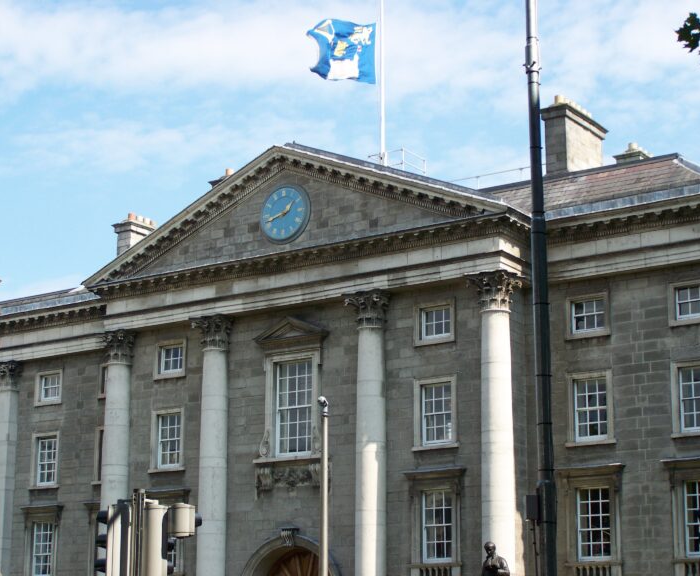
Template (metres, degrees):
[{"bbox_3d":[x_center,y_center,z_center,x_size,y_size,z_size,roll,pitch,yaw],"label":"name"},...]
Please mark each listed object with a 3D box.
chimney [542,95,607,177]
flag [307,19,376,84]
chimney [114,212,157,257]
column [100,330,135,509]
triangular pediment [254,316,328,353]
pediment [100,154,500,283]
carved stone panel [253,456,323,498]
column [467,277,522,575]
[{"bbox_3d":[8.576,-5.464,58.986,1.100,3.700,3.490,-9,-16,34],"label":"chimney"},{"bbox_3d":[-0.330,-9.761,64.100,3.000,2.700,0.800,0,-13,0],"label":"flag"},{"bbox_3d":[-9.178,-2.077,69.961,1.190,2.700,3.000,-9,-16,34],"label":"chimney"},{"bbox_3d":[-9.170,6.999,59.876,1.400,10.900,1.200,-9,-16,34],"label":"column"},{"bbox_3d":[-2.107,1.558,56.189,3.300,1.100,0.500,-9,-16,34],"label":"triangular pediment"},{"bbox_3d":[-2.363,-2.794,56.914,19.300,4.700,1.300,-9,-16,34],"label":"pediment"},{"bbox_3d":[-2.109,6.788,54.974,3.300,1.220,0.380,-9,-16,34],"label":"carved stone panel"},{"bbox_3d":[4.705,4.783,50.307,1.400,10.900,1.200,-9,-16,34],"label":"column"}]

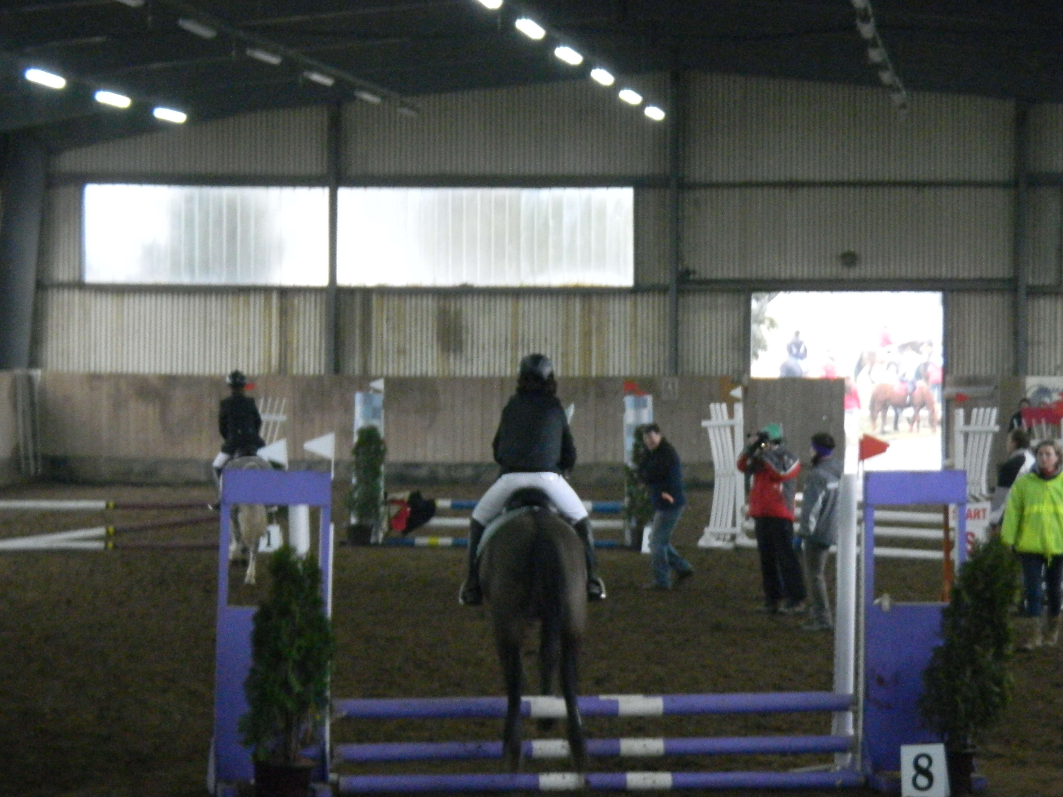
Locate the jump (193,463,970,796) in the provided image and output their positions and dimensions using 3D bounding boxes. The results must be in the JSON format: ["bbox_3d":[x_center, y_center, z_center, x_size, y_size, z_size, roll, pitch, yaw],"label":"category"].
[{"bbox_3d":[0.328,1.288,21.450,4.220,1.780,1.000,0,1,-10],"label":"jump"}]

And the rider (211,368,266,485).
[{"bbox_3d":[-3.038,0.375,39.200,0.560,1.340,0.600,0,1,-12],"label":"rider"}]

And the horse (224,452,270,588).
[{"bbox_3d":[-3.035,1.145,39.500,0.540,1.500,2.000,0,1,-8],"label":"horse"}]

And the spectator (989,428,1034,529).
[{"bbox_3d":[4.706,1.127,37.000,0.450,1.660,0.480,1,1,37],"label":"spectator"}]

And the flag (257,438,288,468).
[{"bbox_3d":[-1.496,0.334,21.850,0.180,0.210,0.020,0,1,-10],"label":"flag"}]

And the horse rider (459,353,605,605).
[{"bbox_3d":[0.007,0.465,21.800,0.830,1.440,0.750,0,1,1],"label":"horse rider"}]

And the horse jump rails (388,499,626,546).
[{"bbox_3d":[-0.298,1.507,46.000,2.950,0.580,0.150,1,1,7],"label":"horse jump rails"}]

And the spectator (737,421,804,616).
[{"bbox_3d":[2.252,1.128,35.500,0.520,1.760,0.520,0,1,-35],"label":"spectator"}]

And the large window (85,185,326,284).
[{"bbox_3d":[-5.716,-2.883,66.400,4.400,1.790,0.100,1,1,7],"label":"large window"}]

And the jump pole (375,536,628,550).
[{"bbox_3d":[-0.344,1.755,46.000,3.060,0.100,0.100,1,1,11],"label":"jump pole"}]

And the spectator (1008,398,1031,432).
[{"bbox_3d":[7.530,0.823,58.000,0.470,1.650,0.320,1,1,6],"label":"spectator"}]

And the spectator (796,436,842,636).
[{"bbox_3d":[2.567,1.171,33.600,0.400,1.720,0.490,1,1,30],"label":"spectator"}]

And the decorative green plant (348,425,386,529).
[{"bbox_3d":[-1.990,0.960,45.700,0.450,1.290,0.450,0,1,0],"label":"decorative green plant"}]

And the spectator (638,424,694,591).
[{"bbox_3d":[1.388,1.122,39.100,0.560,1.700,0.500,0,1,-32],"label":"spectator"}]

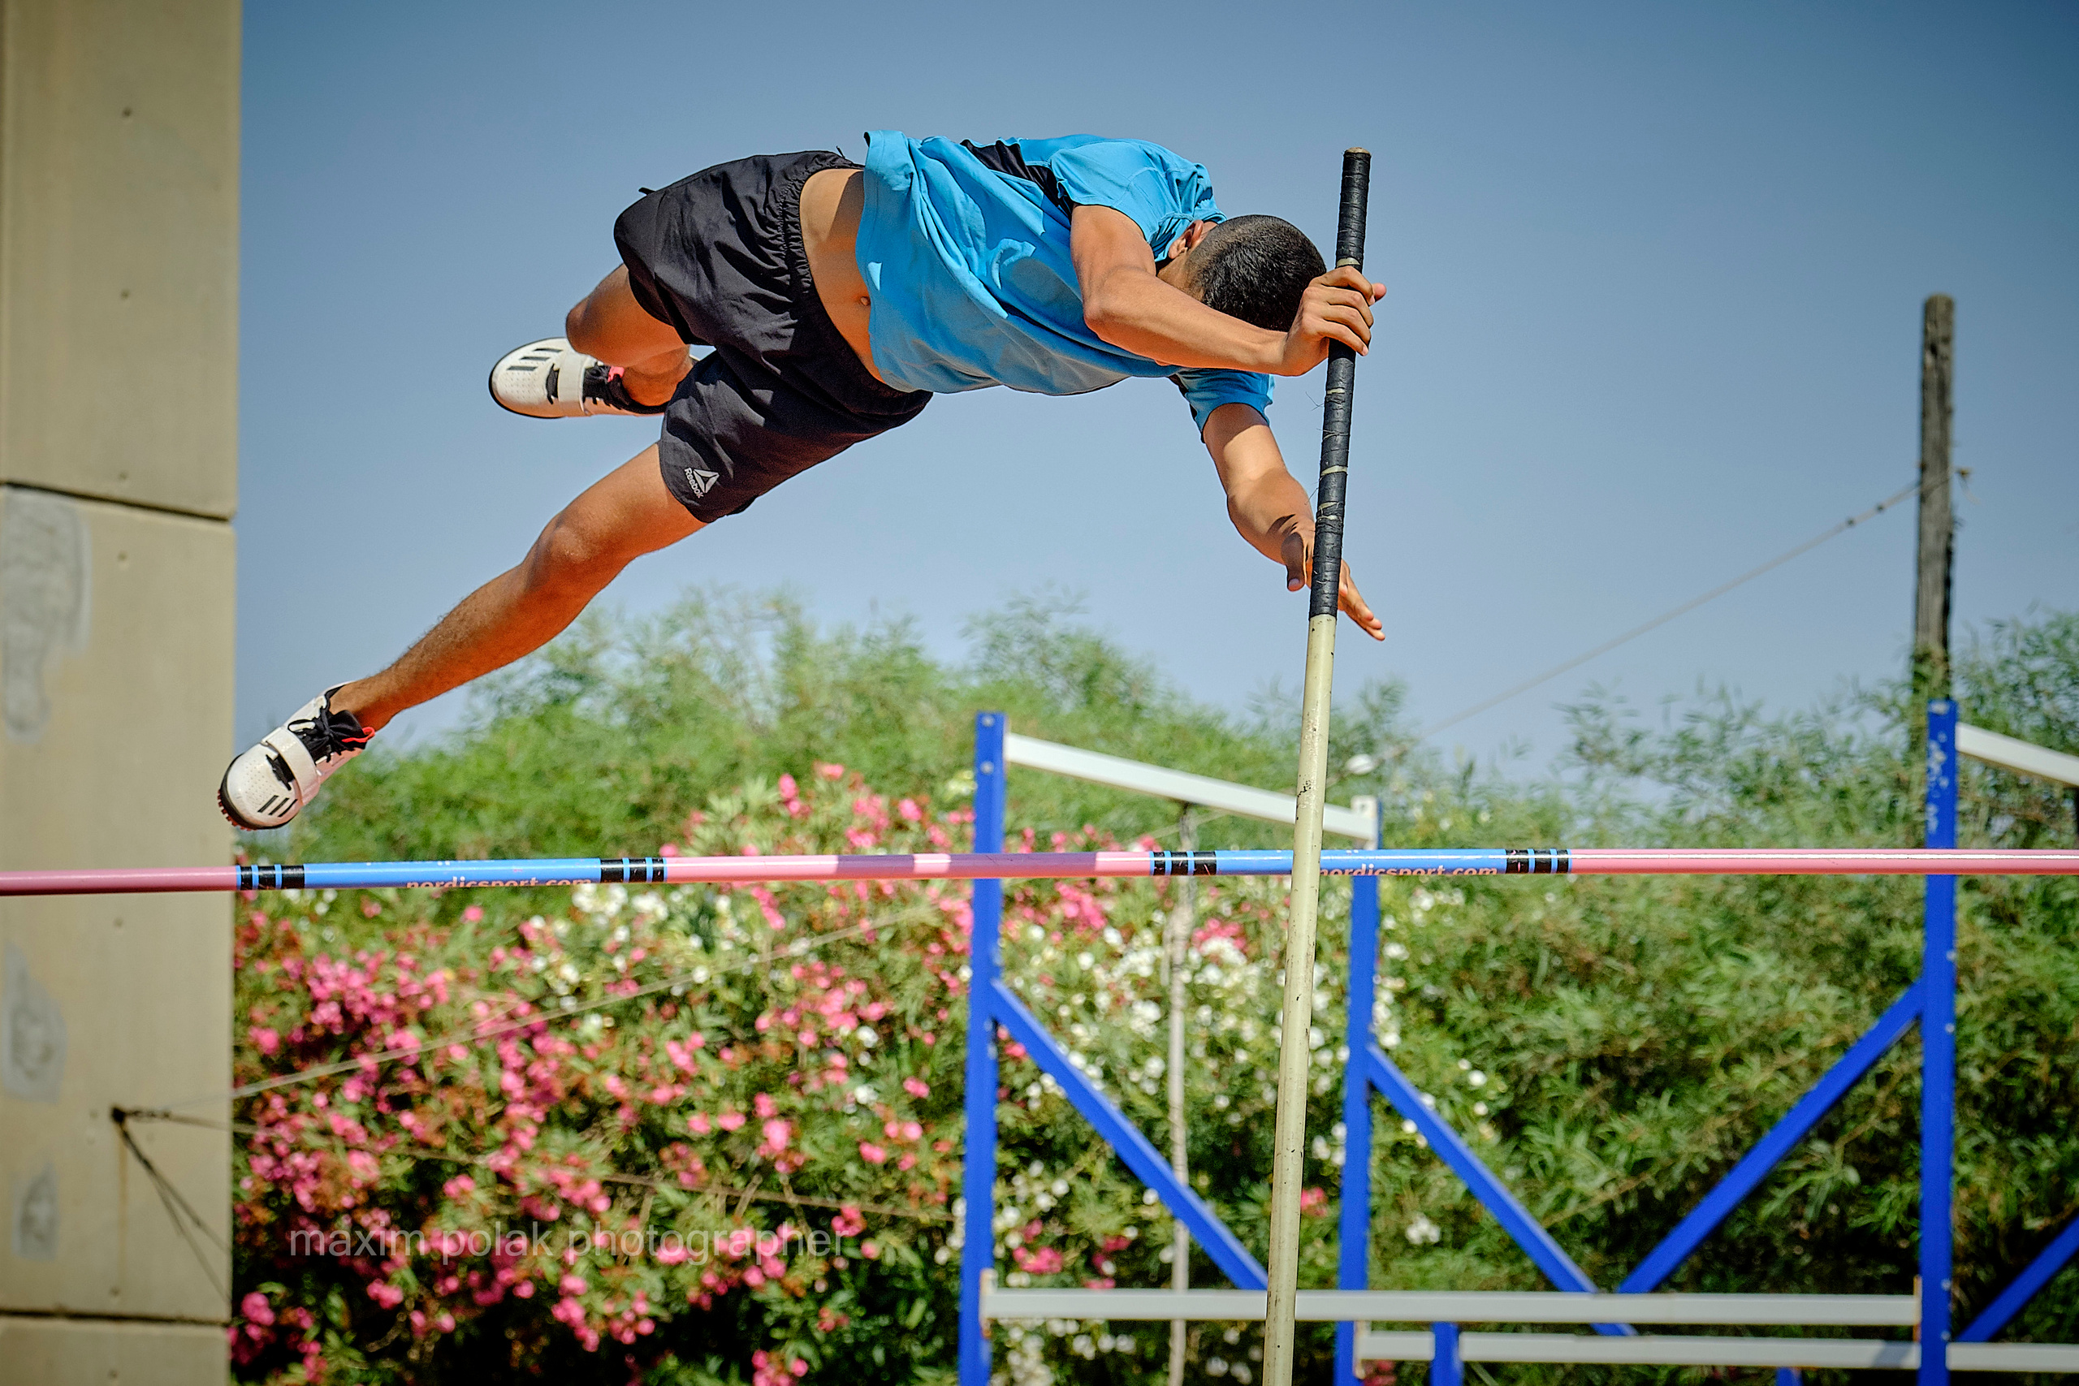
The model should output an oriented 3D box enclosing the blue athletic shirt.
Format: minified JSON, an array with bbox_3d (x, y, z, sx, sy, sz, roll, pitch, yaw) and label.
[{"bbox_3d":[0.031,-0.477,9.970,0.470,0.380,0.280,5,20,15],"label":"blue athletic shirt"}]

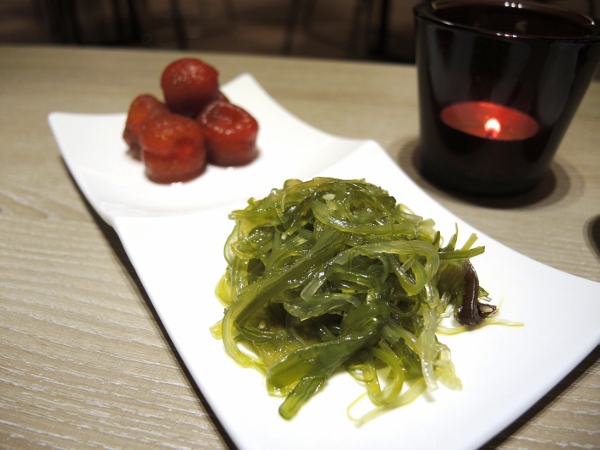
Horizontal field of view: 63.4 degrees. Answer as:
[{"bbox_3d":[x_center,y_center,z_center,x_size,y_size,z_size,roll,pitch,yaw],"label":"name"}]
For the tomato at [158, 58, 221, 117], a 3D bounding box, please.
[{"bbox_3d":[-0.046,-0.057,0.203,0.025,0.025,0.025,1,35,0],"label":"tomato"}]

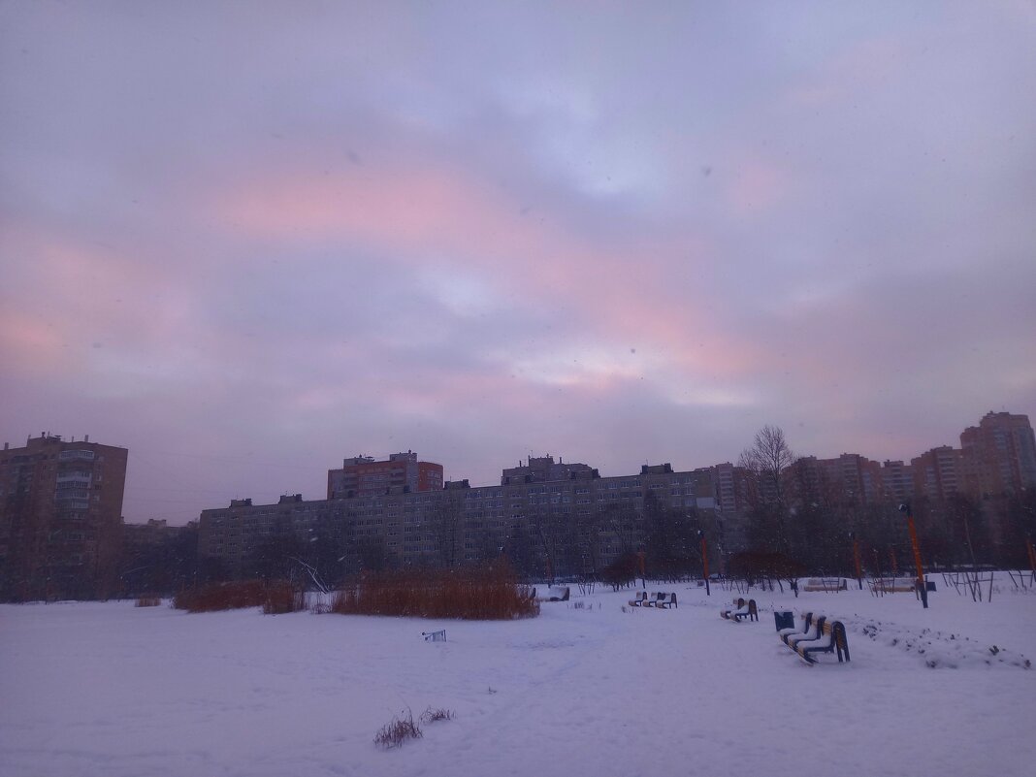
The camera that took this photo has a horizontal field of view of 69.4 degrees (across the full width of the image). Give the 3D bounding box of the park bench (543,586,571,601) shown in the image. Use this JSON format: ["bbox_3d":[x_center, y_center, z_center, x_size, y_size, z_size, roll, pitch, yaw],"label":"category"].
[{"bbox_3d":[2.127,12.034,43.685,1.800,0.800,0.800,-9,-16,29],"label":"park bench"}]

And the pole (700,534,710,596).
[{"bbox_3d":[12.393,11.624,49.278,0.220,3.950,0.220,-1,-14,0],"label":"pole"}]

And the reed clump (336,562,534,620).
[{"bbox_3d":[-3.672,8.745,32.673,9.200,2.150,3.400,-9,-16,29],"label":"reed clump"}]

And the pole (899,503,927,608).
[{"bbox_3d":[16.125,6.796,30.499,0.600,4.120,0.280,3,-15,-17],"label":"pole"}]

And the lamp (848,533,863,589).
[{"bbox_3d":[25.363,12.993,56.305,0.600,4.170,0.280,3,-15,-17],"label":"lamp"}]

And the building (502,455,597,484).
[{"bbox_3d":[10.840,46.250,267.366,28.000,42.500,19.000,-7,-15,21],"label":"building"}]

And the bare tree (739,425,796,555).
[{"bbox_3d":[32.084,14.707,95.018,6.400,19.400,6.200,-1,-14,0],"label":"bare tree"}]

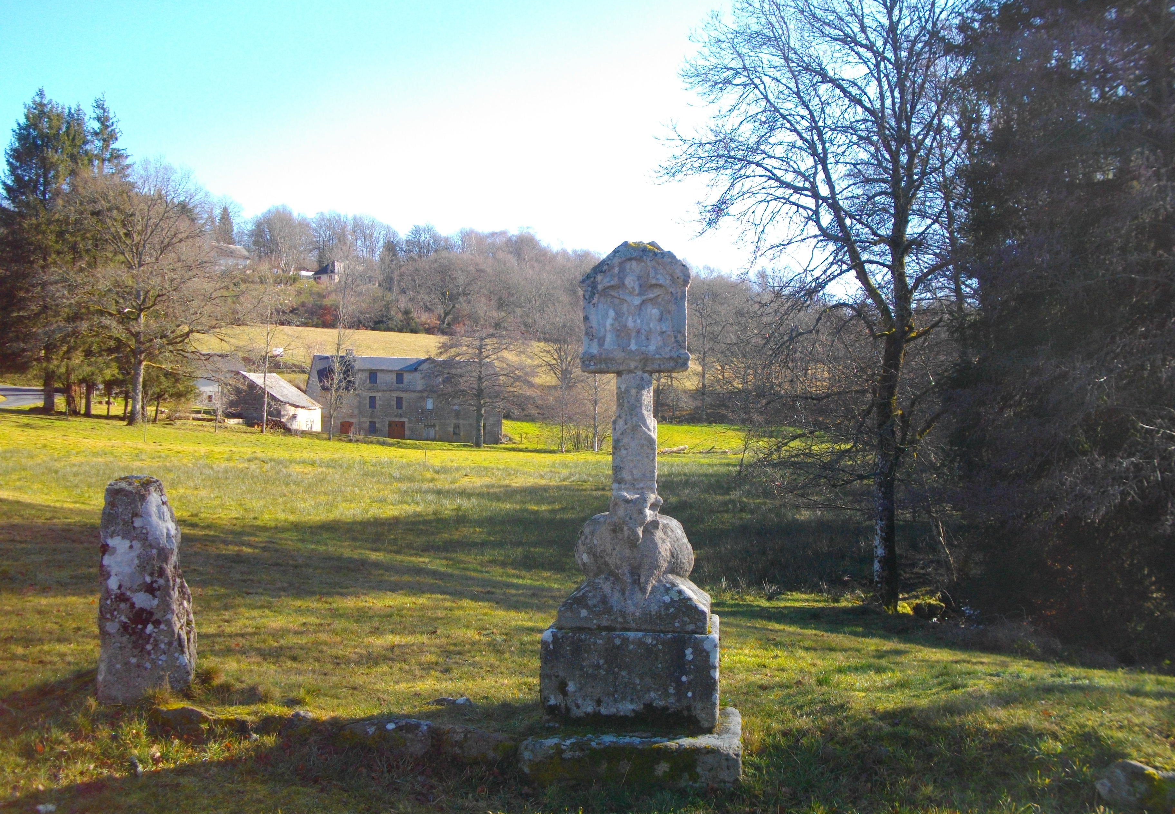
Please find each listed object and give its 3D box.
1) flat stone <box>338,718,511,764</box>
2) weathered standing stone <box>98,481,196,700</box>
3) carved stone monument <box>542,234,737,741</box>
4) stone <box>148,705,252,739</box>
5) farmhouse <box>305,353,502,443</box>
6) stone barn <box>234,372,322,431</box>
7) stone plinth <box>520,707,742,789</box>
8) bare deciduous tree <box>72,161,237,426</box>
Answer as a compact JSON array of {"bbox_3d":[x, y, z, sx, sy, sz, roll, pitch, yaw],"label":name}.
[{"bbox_3d":[-0.755,1.540,6.200,0.810,0.190,0.380,0,0,14],"label":"flat stone"},{"bbox_3d":[-2.240,0.910,6.700,0.460,1.110,0.340,0,0,-6],"label":"weathered standing stone"},{"bbox_3d":[0.235,0.345,6.310,0.820,2.250,0.570,0,0,6],"label":"carved stone monument"},{"bbox_3d":[-1.890,1.525,6.470,0.470,0.160,0.280,0,0,12],"label":"stone"},{"bbox_3d":[-21.300,-0.870,153.300,21.200,9.500,8.500,0,0,-25],"label":"farmhouse"},{"bbox_3d":[-30.200,-0.500,130.000,5.600,5.800,6.500,0,0,25],"label":"stone barn"},{"bbox_3d":[0.225,1.570,6.170,0.980,0.200,0.750,0,0,6],"label":"stone plinth"},{"bbox_3d":[-30.500,-7.900,92.000,11.900,18.400,11.900,0,0,0],"label":"bare deciduous tree"}]

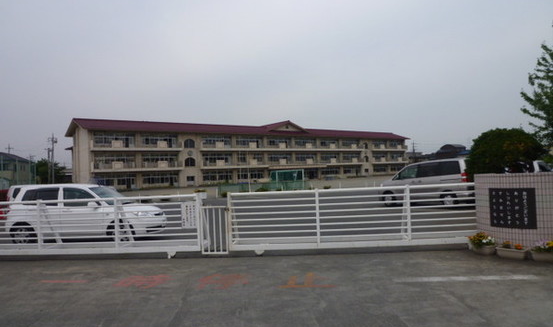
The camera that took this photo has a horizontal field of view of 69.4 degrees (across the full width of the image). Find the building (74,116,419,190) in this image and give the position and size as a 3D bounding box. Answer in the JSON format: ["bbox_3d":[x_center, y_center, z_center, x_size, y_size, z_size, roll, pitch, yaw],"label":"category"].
[{"bbox_3d":[-0.532,-2.743,102.555,91.600,14.550,14.000,-1,-2,-35],"label":"building"}]

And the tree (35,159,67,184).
[{"bbox_3d":[-48.641,2.432,86.015,6.100,7.130,5.600,-2,-1,0],"label":"tree"}]

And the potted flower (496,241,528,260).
[{"bbox_3d":[3.853,1.407,6.509,0.270,0.280,0.440,-1,-2,-38],"label":"potted flower"}]

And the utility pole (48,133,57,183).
[{"bbox_3d":[-44.821,-0.162,80.074,1.500,11.710,0.800,-2,-1,0],"label":"utility pole"}]

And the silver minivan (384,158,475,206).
[{"bbox_3d":[6.488,0.863,16.927,1.730,1.880,4.700,-1,-2,-33],"label":"silver minivan"}]

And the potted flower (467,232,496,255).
[{"bbox_3d":[3.578,1.390,6.963,0.450,0.360,0.400,-3,-2,27],"label":"potted flower"}]

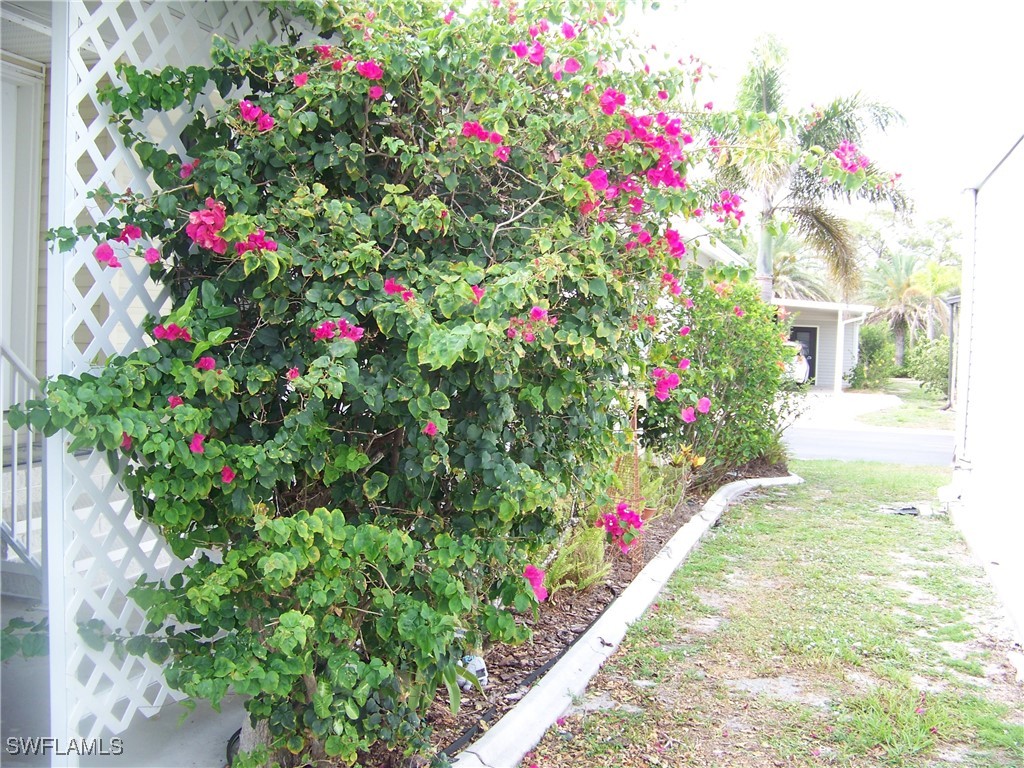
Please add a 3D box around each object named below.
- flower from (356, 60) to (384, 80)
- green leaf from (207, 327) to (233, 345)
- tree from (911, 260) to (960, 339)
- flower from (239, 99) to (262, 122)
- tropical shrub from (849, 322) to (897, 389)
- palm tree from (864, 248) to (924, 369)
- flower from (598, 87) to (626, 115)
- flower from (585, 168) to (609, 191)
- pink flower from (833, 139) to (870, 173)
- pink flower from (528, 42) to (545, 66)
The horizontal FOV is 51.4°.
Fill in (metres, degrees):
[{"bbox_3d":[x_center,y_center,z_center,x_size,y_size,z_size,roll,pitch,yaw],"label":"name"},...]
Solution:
[{"bbox_3d":[-0.458,-1.016,3.450,0.088,0.065,0.052,1,3,-8],"label":"flower"},{"bbox_3d":[-0.824,-0.137,3.000,0.071,0.051,0.040,0,3,-15],"label":"green leaf"},{"bbox_3d":[15.546,-2.472,39.000,1.847,4.102,1.904,2,3,22],"label":"tree"},{"bbox_3d":[-0.798,-0.835,3.250,0.071,0.073,0.059,0,3,-14],"label":"flower"},{"bbox_3d":[11.171,-0.883,33.000,1.443,2.045,1.339,2,3,19],"label":"tropical shrub"},{"bbox_3d":[15.125,-2.820,42.000,2.372,4.891,2.445,2,3,20],"label":"palm tree"},{"bbox_3d":[0.368,-1.038,3.900,0.100,0.102,0.082,1,3,5],"label":"flower"},{"bbox_3d":[0.301,-0.730,3.800,0.083,0.079,0.063,1,3,4],"label":"flower"},{"bbox_3d":[1.371,-0.923,4.300,0.149,0.137,0.110,2,3,17],"label":"pink flower"},{"bbox_3d":[0.087,-1.176,3.800,0.055,0.086,0.046,1,3,1],"label":"pink flower"}]

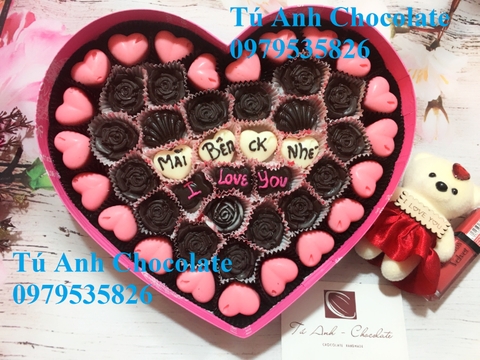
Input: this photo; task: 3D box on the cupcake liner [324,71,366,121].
[{"bbox_3d":[0.082,-0.064,0.319,0.036,0.020,0.041,2,82,0],"label":"cupcake liner"}]

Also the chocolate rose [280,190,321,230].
[{"bbox_3d":[0.046,0.023,0.307,0.030,0.016,0.030,1,82,-1],"label":"chocolate rose"}]

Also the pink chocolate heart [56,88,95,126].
[{"bbox_3d":[-0.121,-0.054,0.296,0.025,0.013,0.029,17,86,1],"label":"pink chocolate heart"}]

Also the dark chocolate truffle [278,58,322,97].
[{"bbox_3d":[0.049,-0.081,0.321,0.031,0.016,0.031,1,84,0],"label":"dark chocolate truffle"}]

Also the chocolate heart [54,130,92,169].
[{"bbox_3d":[-0.130,-0.026,0.314,0.027,0.013,0.033,-27,83,-4],"label":"chocolate heart"}]

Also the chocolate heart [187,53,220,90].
[{"bbox_3d":[-0.027,-0.081,0.299,0.025,0.013,0.029,-8,85,-3],"label":"chocolate heart"}]

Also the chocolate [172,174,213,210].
[{"bbox_3d":[-0.034,0.008,0.288,0.026,0.014,0.028,-41,83,-10],"label":"chocolate"}]

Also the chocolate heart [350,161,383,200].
[{"bbox_3d":[0.092,0.000,0.292,0.025,0.013,0.029,28,86,2],"label":"chocolate heart"}]

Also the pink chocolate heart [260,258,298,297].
[{"bbox_3d":[0.029,0.070,0.286,0.029,0.013,0.025,-41,87,-5],"label":"pink chocolate heart"}]

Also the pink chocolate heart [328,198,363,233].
[{"bbox_3d":[0.080,0.024,0.310,0.031,0.013,0.026,-34,84,-5],"label":"pink chocolate heart"}]

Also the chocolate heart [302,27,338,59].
[{"bbox_3d":[0.065,-0.111,0.324,0.030,0.014,0.027,4,84,0],"label":"chocolate heart"}]

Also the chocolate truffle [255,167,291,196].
[{"bbox_3d":[0.024,0.001,0.290,0.027,0.013,0.023,0,86,0],"label":"chocolate truffle"}]

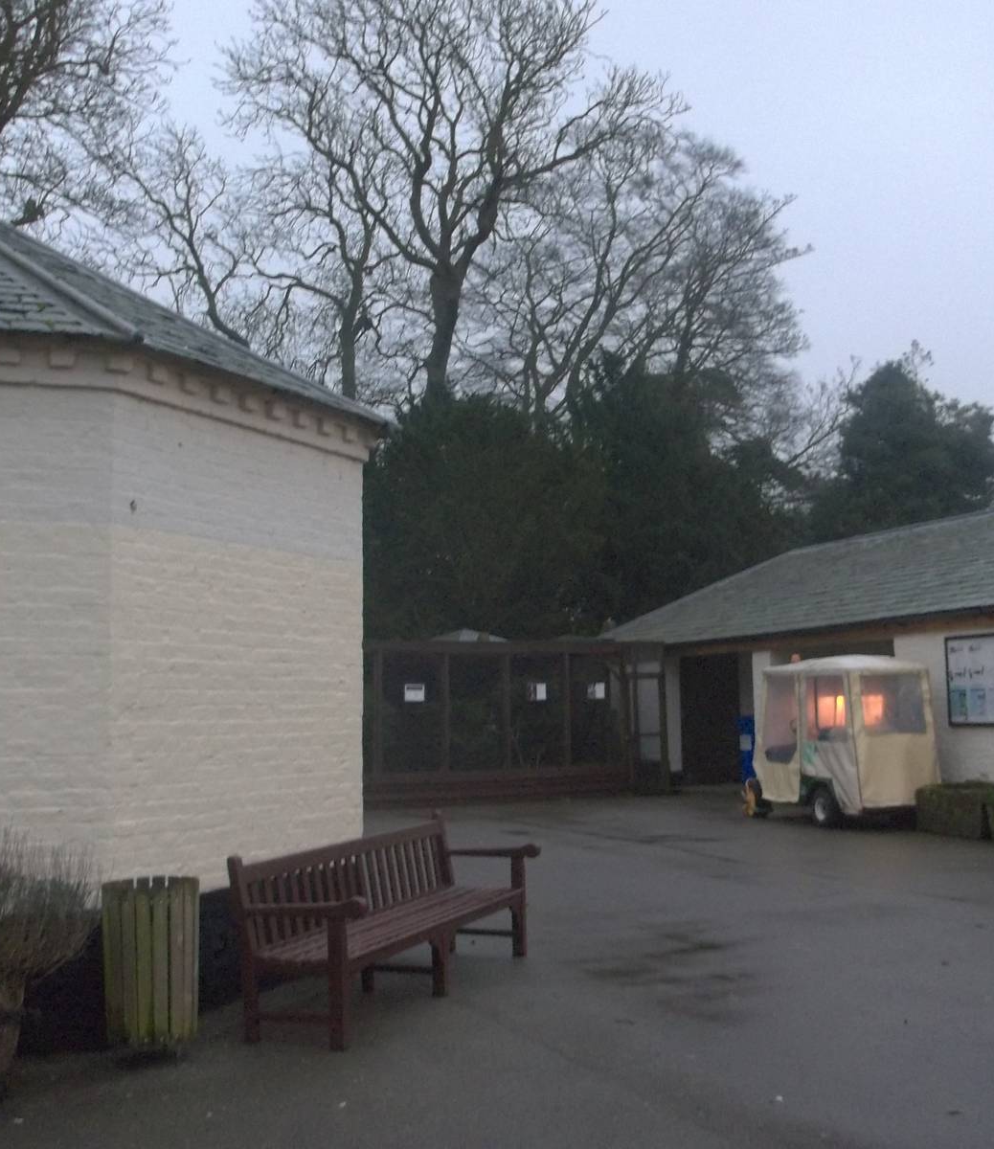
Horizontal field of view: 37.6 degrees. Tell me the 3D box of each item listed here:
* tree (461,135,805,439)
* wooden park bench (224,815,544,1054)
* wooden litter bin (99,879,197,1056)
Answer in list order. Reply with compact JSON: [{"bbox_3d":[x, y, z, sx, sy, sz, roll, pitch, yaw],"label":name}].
[{"bbox_3d":[4.020,-3.816,41.565,9.947,17.945,9.947,-1,-5,0],"label":"tree"},{"bbox_3d":[-0.504,1.793,7.757,0.640,0.850,2.500,-2,-6,19],"label":"wooden park bench"},{"bbox_3d":[-1.562,1.750,6.608,0.430,0.750,0.430,1,-6,-13],"label":"wooden litter bin"}]

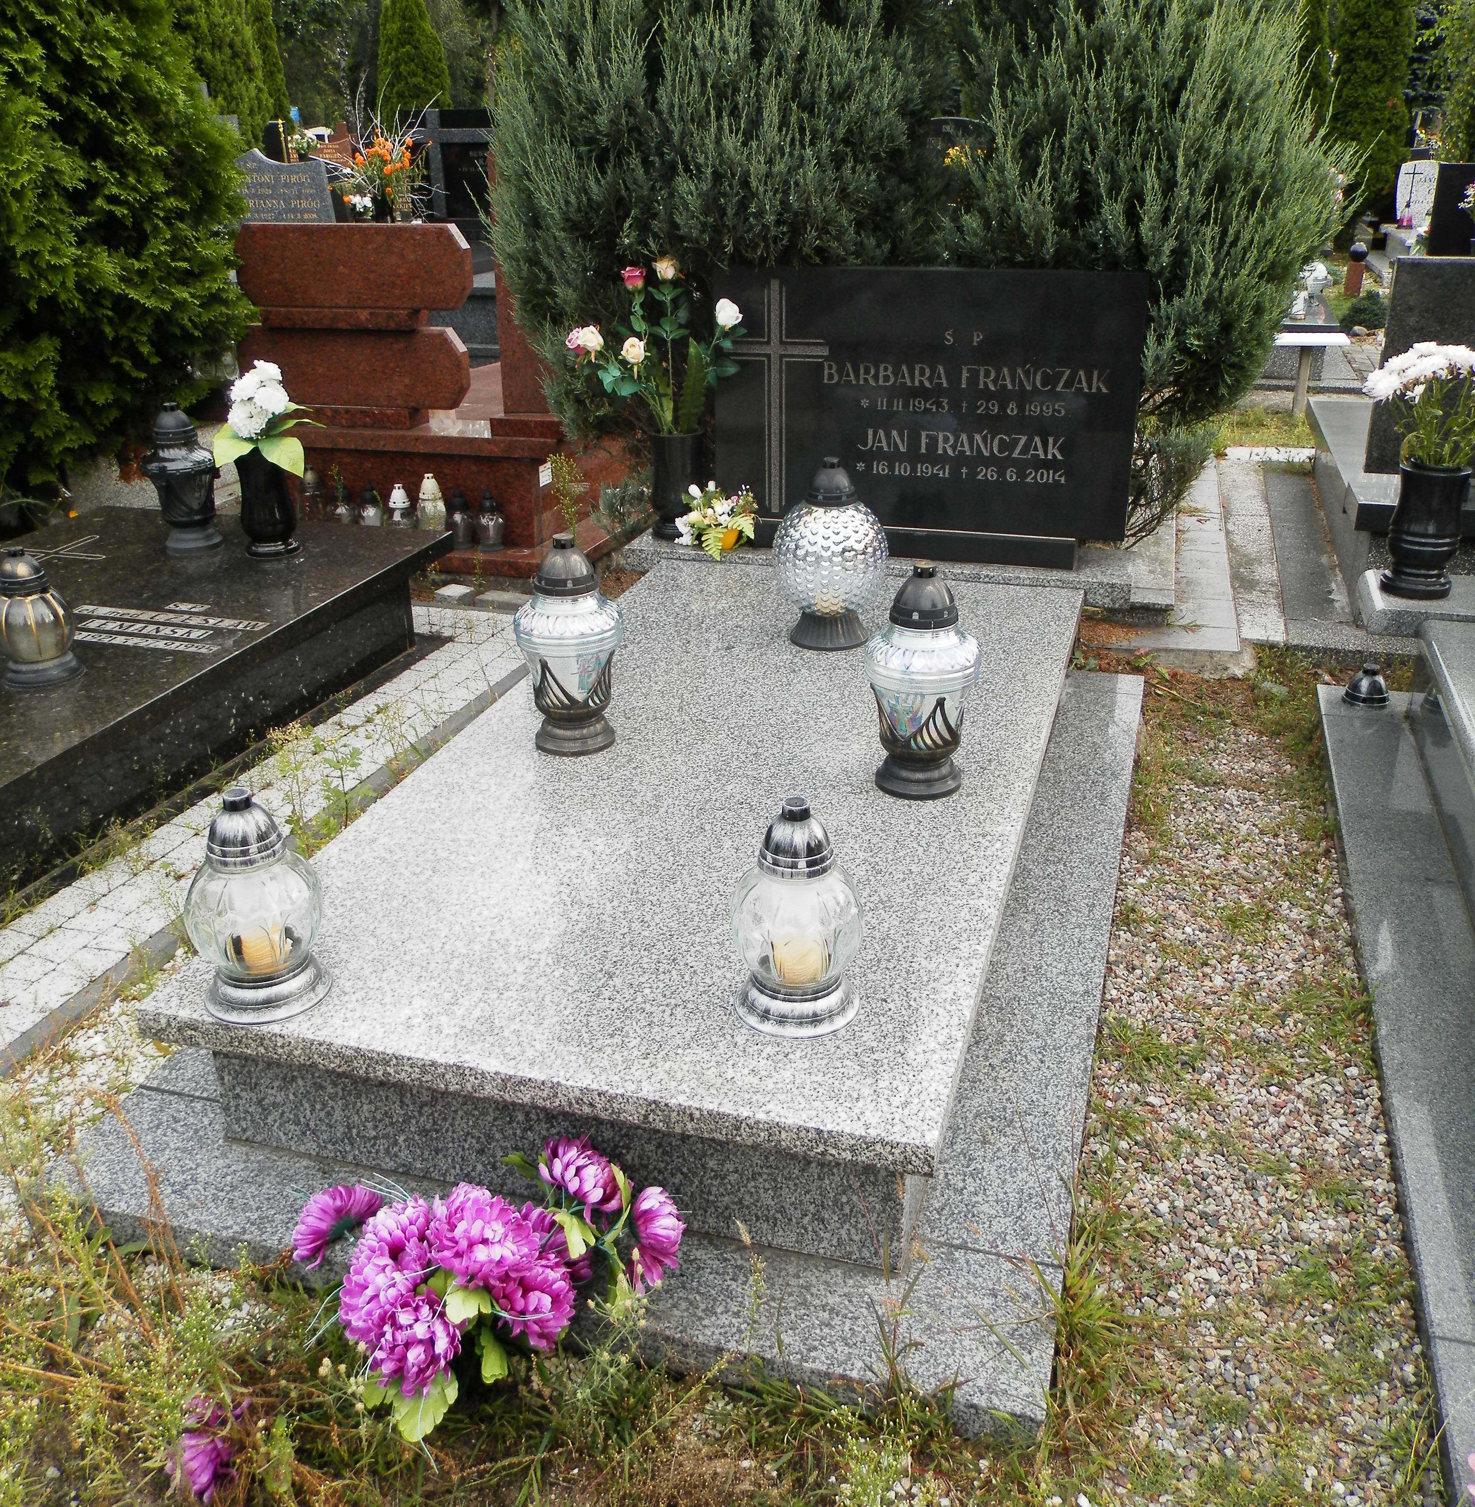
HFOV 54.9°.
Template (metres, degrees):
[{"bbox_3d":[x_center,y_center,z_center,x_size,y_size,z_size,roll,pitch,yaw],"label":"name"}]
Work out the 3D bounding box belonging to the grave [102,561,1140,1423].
[{"bbox_3d":[0.027,0.113,2.589,1.298,0.235,2.173,6,26,16],"label":"grave"}]

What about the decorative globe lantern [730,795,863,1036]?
[{"bbox_3d":[0.073,0.183,1.723,0.161,0.277,0.161,-1,22,0],"label":"decorative globe lantern"}]

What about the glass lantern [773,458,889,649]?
[{"bbox_3d":[0.198,-0.431,3.018,0.244,0.384,0.244,-1,25,1],"label":"glass lantern"}]

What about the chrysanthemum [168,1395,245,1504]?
[{"bbox_3d":[-0.559,0.735,1.496,0.087,0.092,0.092,6,23,16],"label":"chrysanthemum"}]

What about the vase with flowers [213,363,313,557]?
[{"bbox_3d":[-1.217,-0.754,3.644,0.238,0.461,0.212,6,25,16],"label":"vase with flowers"}]

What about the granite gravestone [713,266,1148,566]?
[{"bbox_3d":[0.430,-0.796,3.353,0.990,0.657,0.102,6,23,16],"label":"granite gravestone"}]

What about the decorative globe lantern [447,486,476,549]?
[{"bbox_3d":[-0.835,-0.723,4.312,0.093,0.182,0.093,6,25,16],"label":"decorative globe lantern"}]

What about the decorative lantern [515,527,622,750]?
[{"bbox_3d":[-0.291,-0.193,2.463,0.184,0.368,0.184,-1,22,0],"label":"decorative lantern"}]

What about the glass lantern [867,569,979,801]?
[{"bbox_3d":[0.296,-0.122,2.267,0.184,0.368,0.184,6,23,16],"label":"glass lantern"}]

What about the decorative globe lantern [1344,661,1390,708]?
[{"bbox_3d":[1.399,-0.160,3.146,0.111,0.085,0.111,6,25,16],"label":"decorative globe lantern"}]

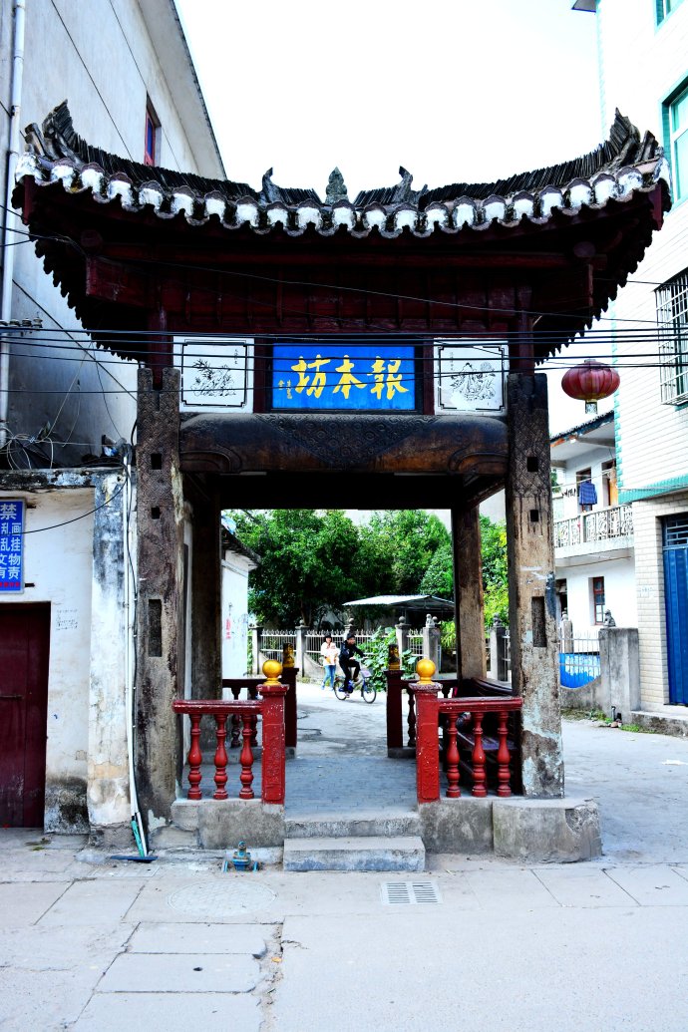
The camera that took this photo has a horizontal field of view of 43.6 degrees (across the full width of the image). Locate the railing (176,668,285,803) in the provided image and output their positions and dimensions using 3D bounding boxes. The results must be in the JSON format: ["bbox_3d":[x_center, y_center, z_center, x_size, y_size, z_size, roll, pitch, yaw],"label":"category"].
[{"bbox_3d":[-0.895,1.786,6.817,0.889,0.919,0.220,0,-7,-2],"label":"railing"}]

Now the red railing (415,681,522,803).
[{"bbox_3d":[0.980,1.778,6.817,0.862,0.919,0.220,0,-7,-2],"label":"red railing"}]

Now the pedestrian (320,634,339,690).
[{"bbox_3d":[-0.388,4.066,23.873,0.500,1.529,0.400,0,-7,-1],"label":"pedestrian"}]

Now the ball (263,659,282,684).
[{"bbox_3d":[-0.568,1.254,6.884,0.160,0.202,0.160,0,-7,-2],"label":"ball"}]

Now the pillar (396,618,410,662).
[{"bbox_3d":[1.764,4.035,25.998,0.360,1.967,0.360,-7,-10,42],"label":"pillar"}]

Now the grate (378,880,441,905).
[{"bbox_3d":[0.427,2.423,5.499,0.372,0.030,0.476,0,-7,-1],"label":"grate"}]

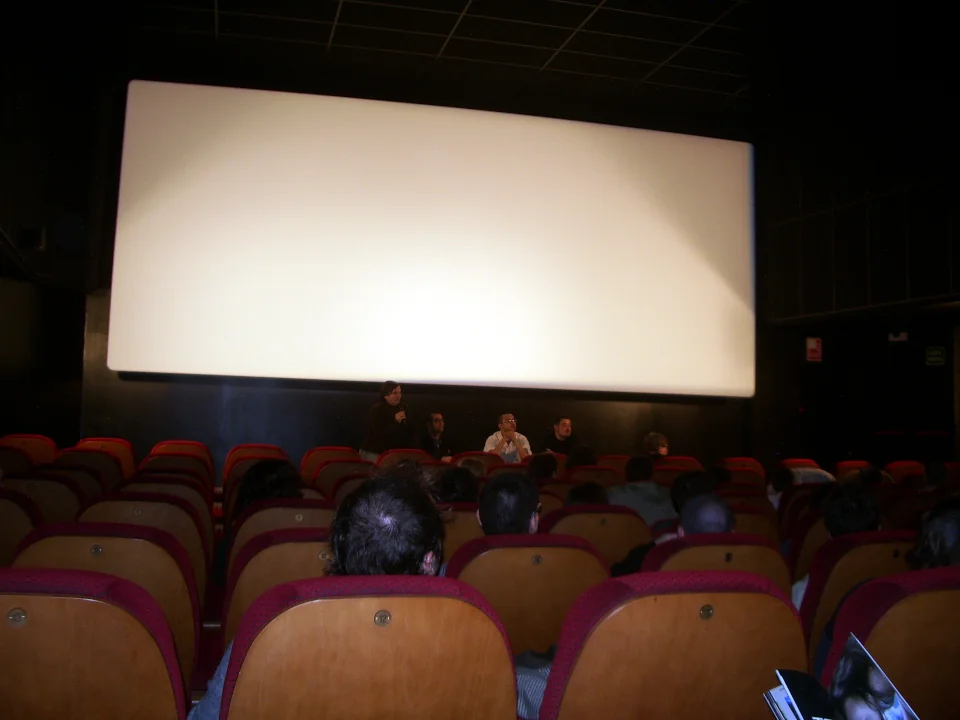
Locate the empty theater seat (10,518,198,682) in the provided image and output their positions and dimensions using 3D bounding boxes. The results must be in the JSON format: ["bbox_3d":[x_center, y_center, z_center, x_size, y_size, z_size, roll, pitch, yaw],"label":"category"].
[{"bbox_3d":[-0.979,0.865,2.510,0.520,0.930,0.580,3,-5,-14],"label":"empty theater seat"}]

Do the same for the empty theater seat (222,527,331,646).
[{"bbox_3d":[-0.465,0.915,2.635,0.520,0.950,0.620,3,-5,-14],"label":"empty theater seat"}]

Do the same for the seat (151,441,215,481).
[{"bbox_3d":[-2.188,1.064,7.092,0.520,0.950,0.600,2,-4,-14],"label":"seat"}]

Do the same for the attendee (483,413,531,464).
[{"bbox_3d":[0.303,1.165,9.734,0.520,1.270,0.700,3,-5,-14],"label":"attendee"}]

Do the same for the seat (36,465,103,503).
[{"bbox_3d":[-2.198,1.028,5.116,0.520,0.950,0.620,3,-5,-14],"label":"seat"}]

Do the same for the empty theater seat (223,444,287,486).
[{"bbox_3d":[-1.699,1.089,7.180,0.520,0.930,0.580,3,-5,-14],"label":"empty theater seat"}]

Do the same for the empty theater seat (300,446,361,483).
[{"bbox_3d":[-1.153,1.127,7.360,0.520,0.950,0.600,2,-4,-14],"label":"empty theater seat"}]

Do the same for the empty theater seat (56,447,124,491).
[{"bbox_3d":[-2.441,1.032,6.040,0.520,0.950,0.620,3,-5,-14],"label":"empty theater seat"}]

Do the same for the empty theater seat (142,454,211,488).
[{"bbox_3d":[-1.928,1.055,6.130,0.520,0.930,0.580,3,-5,-14],"label":"empty theater seat"}]

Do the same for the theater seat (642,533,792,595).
[{"bbox_3d":[0.608,0.974,2.909,0.520,0.950,0.620,3,-5,-14],"label":"theater seat"}]

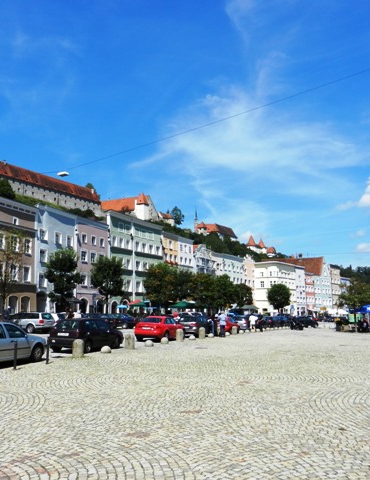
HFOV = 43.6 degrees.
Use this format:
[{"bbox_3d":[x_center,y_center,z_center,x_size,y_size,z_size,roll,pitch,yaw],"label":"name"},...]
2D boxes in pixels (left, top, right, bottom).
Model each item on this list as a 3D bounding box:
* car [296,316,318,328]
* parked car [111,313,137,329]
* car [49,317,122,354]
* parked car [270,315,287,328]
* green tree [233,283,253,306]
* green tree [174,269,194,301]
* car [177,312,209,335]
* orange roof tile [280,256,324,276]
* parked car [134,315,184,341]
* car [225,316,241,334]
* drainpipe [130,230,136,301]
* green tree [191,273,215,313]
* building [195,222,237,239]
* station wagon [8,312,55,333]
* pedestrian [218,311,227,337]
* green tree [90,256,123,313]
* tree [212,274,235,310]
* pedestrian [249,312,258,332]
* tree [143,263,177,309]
[{"bbox_3d":[13.826,9.138,52.208,1.700,1.430,4.000,-6,-10,32],"label":"car"},{"bbox_3d":[-6.729,8.154,46.339,4.400,1.440,1.750,-4,-10,23],"label":"parked car"},{"bbox_3d":[-4.482,4.422,21.833,1.690,1.440,3.920,-4,-10,23],"label":"car"},{"bbox_3d":[9.859,8.566,49.000,1.760,1.460,4.300,-5,-10,26],"label":"parked car"},{"bbox_3d":[10.953,11.507,86.542,3.800,7.080,3.800,0,-9,0],"label":"green tree"},{"bbox_3d":[-0.270,7.615,60.553,4.200,7.200,4.200,0,-9,0],"label":"green tree"},{"bbox_3d":[0.845,6.145,33.453,1.780,1.670,4.400,-3,-9,20],"label":"car"},{"bbox_3d":[37.774,8.319,150.483,14.000,6.300,6.500,-6,-10,33],"label":"orange roof tile"},{"bbox_3d":[-1.478,5.395,28.308,1.760,1.430,4.500,-3,-9,17],"label":"parked car"},{"bbox_3d":[3.388,6.949,37.981,1.660,1.430,3.900,-4,-10,22],"label":"car"},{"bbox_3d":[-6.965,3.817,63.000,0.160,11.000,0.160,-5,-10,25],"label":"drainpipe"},{"bbox_3d":[2.825,8.792,70.586,3.900,7.670,3.900,0,-9,0],"label":"green tree"},{"bbox_3d":[22.912,-5.441,344.909,17.000,13.000,29.000,-5,-10,28],"label":"building"},{"bbox_3d":[-12.281,6.439,35.980,4.500,1.500,1.760,-6,-10,31],"label":"station wagon"},{"bbox_3d":[2.561,5.764,31.383,0.600,1.750,0.400,2,-9,-12],"label":"pedestrian"},{"bbox_3d":[-8.401,5.798,49.710,3.700,7.500,3.700,0,-9,0],"label":"green tree"},{"bbox_3d":[5.658,8.673,67.468,4.100,7.200,4.100,0,-9,0],"label":"tree"},{"bbox_3d":[5.748,6.853,38.400,0.520,1.740,0.360,-2,-9,10],"label":"pedestrian"},{"bbox_3d":[-3.107,6.820,58.610,4.200,7.970,4.200,0,-9,0],"label":"tree"}]

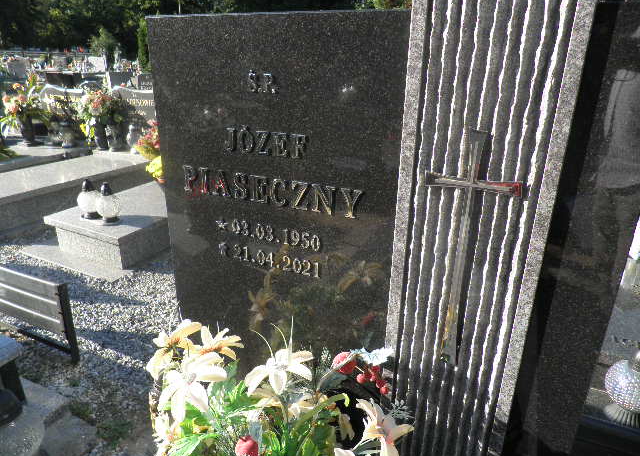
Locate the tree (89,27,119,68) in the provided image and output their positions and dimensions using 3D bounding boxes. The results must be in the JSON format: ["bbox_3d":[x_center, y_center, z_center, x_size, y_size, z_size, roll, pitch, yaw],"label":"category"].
[{"bbox_3d":[-11.149,-9.126,22.836,1.650,2.280,1.650,12,24,25],"label":"tree"}]

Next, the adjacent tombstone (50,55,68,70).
[{"bbox_3d":[-11.064,-7.008,18.923,1.150,0.750,0.250,12,24,25],"label":"adjacent tombstone"}]

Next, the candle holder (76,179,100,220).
[{"bbox_3d":[-1.727,-0.220,3.307,0.163,0.290,0.163,12,24,25],"label":"candle holder"}]

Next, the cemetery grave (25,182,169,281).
[{"bbox_3d":[-1.375,-0.140,3.798,0.970,0.260,1.850,12,24,25],"label":"cemetery grave"}]

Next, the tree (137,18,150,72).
[{"bbox_3d":[-8.398,-8.640,21.333,0.900,2.610,0.900,12,24,25],"label":"tree"}]

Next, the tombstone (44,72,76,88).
[{"bbox_3d":[-4.640,-2.536,8.170,1.000,0.650,0.200,12,24,25],"label":"tombstone"}]

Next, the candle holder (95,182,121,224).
[{"bbox_3d":[-1.530,-0.175,3.206,0.163,0.290,0.163,12,24,25],"label":"candle holder"}]

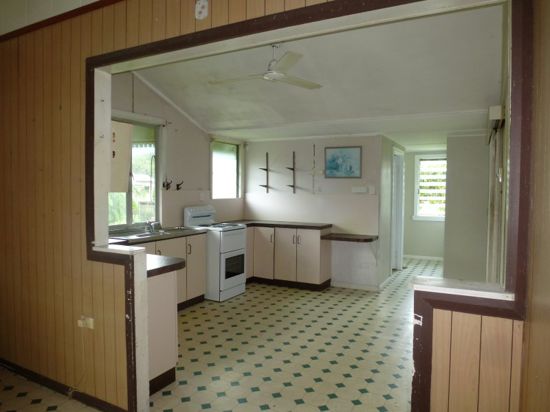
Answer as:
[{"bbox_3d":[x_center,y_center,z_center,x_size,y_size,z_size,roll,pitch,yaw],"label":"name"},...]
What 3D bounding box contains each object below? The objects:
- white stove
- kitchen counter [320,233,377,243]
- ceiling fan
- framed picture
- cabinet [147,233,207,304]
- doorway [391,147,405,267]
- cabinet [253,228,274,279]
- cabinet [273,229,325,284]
[{"bbox_3d":[-0.812,0.620,5.220,0.578,1.206,0.550,1,2,27],"label":"white stove"},{"bbox_3d":[1.055,0.452,5.334,0.698,0.045,0.451,1,2,27],"label":"kitchen counter"},{"bbox_3d":[0.009,-1.262,3.262,1.140,0.360,1.060,0,2,-15],"label":"ceiling fan"},{"bbox_3d":[0.994,-0.637,5.558,0.558,0.470,0.031,1,2,27],"label":"framed picture"},{"bbox_3d":[-1.258,0.751,4.581,0.437,0.790,0.916,1,2,27],"label":"cabinet"},{"bbox_3d":[2.116,0.122,6.650,0.106,2.108,0.902,1,2,27],"label":"doorway"},{"bbox_3d":[-0.055,0.699,5.906,0.338,0.775,0.479,1,2,27],"label":"cabinet"},{"bbox_3d":[0.419,0.708,5.665,0.726,0.775,0.479,1,2,27],"label":"cabinet"}]

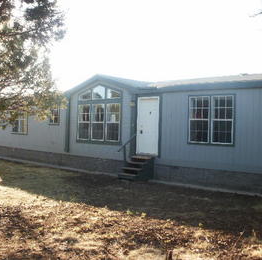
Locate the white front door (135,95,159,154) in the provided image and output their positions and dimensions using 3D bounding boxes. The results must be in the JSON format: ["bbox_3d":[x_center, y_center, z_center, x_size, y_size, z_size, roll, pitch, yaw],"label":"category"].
[{"bbox_3d":[0.593,-0.142,12.656,0.930,2.040,0.070,2,1,39],"label":"white front door"}]

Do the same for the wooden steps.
[{"bbox_3d":[0.219,1.300,12.307,0.770,0.800,1.000,2,1,39],"label":"wooden steps"}]

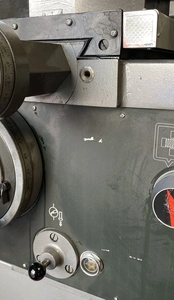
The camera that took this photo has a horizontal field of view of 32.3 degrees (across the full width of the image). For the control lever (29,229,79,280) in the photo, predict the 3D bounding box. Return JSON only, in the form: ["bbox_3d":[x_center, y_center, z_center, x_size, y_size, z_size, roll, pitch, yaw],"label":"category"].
[{"bbox_3d":[-0.061,0.163,0.432,0.078,0.078,0.061,8,13,26],"label":"control lever"}]

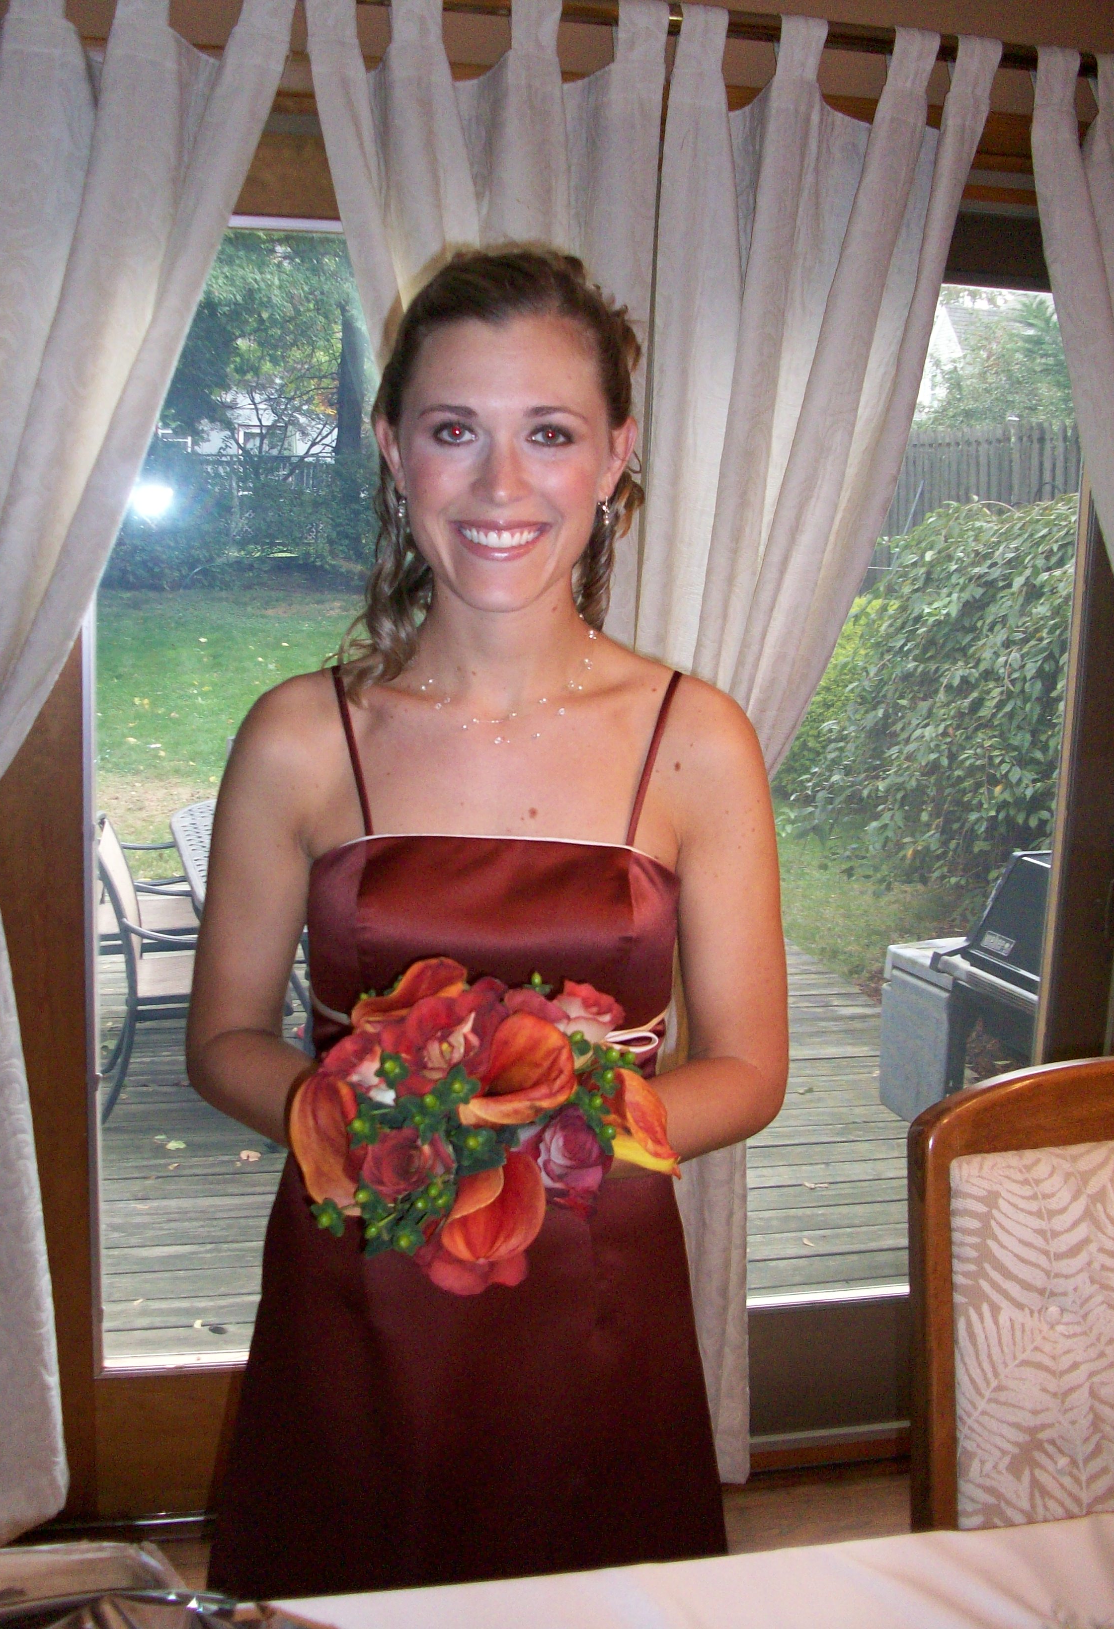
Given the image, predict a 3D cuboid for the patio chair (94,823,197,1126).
[{"bbox_3d":[-1.082,0.439,4.698,0.630,0.900,0.570,0,9,-13],"label":"patio chair"}]

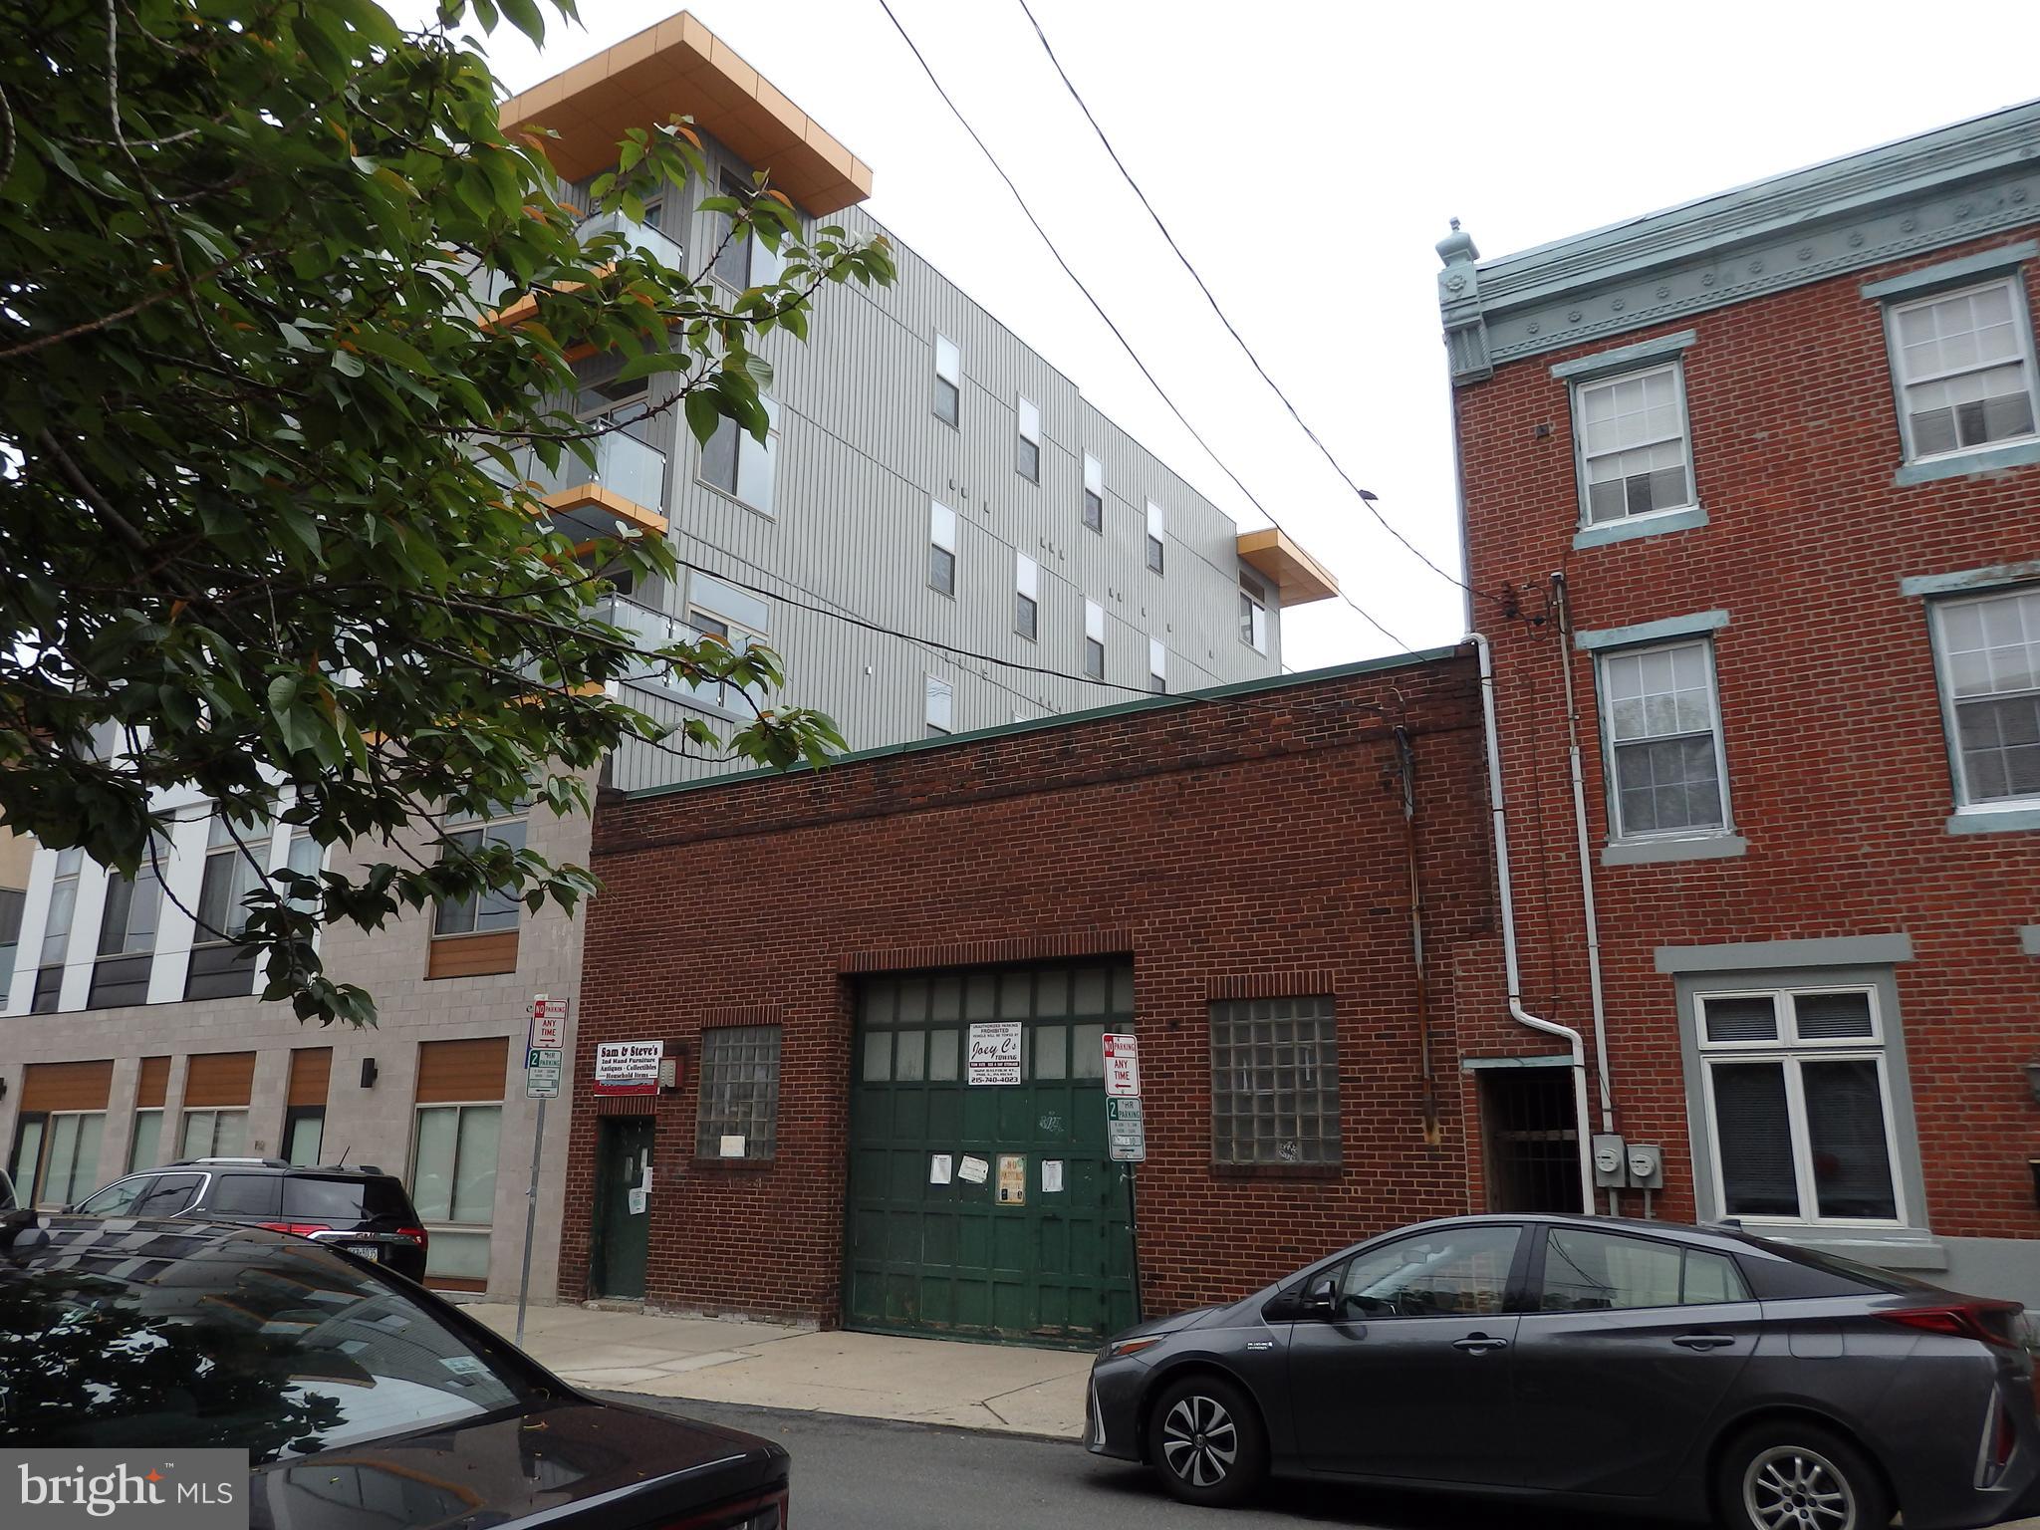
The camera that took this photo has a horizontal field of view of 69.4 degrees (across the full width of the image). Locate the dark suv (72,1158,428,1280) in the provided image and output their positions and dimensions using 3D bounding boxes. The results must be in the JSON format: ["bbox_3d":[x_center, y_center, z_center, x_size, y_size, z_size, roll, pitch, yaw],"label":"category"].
[{"bbox_3d":[-7.755,4.676,14.030,4.920,1.740,1.930,-10,-17,31],"label":"dark suv"}]

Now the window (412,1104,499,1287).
[{"bbox_3d":[-7.009,5.246,18.220,1.690,2.080,0.120,-9,-17,31],"label":"window"}]

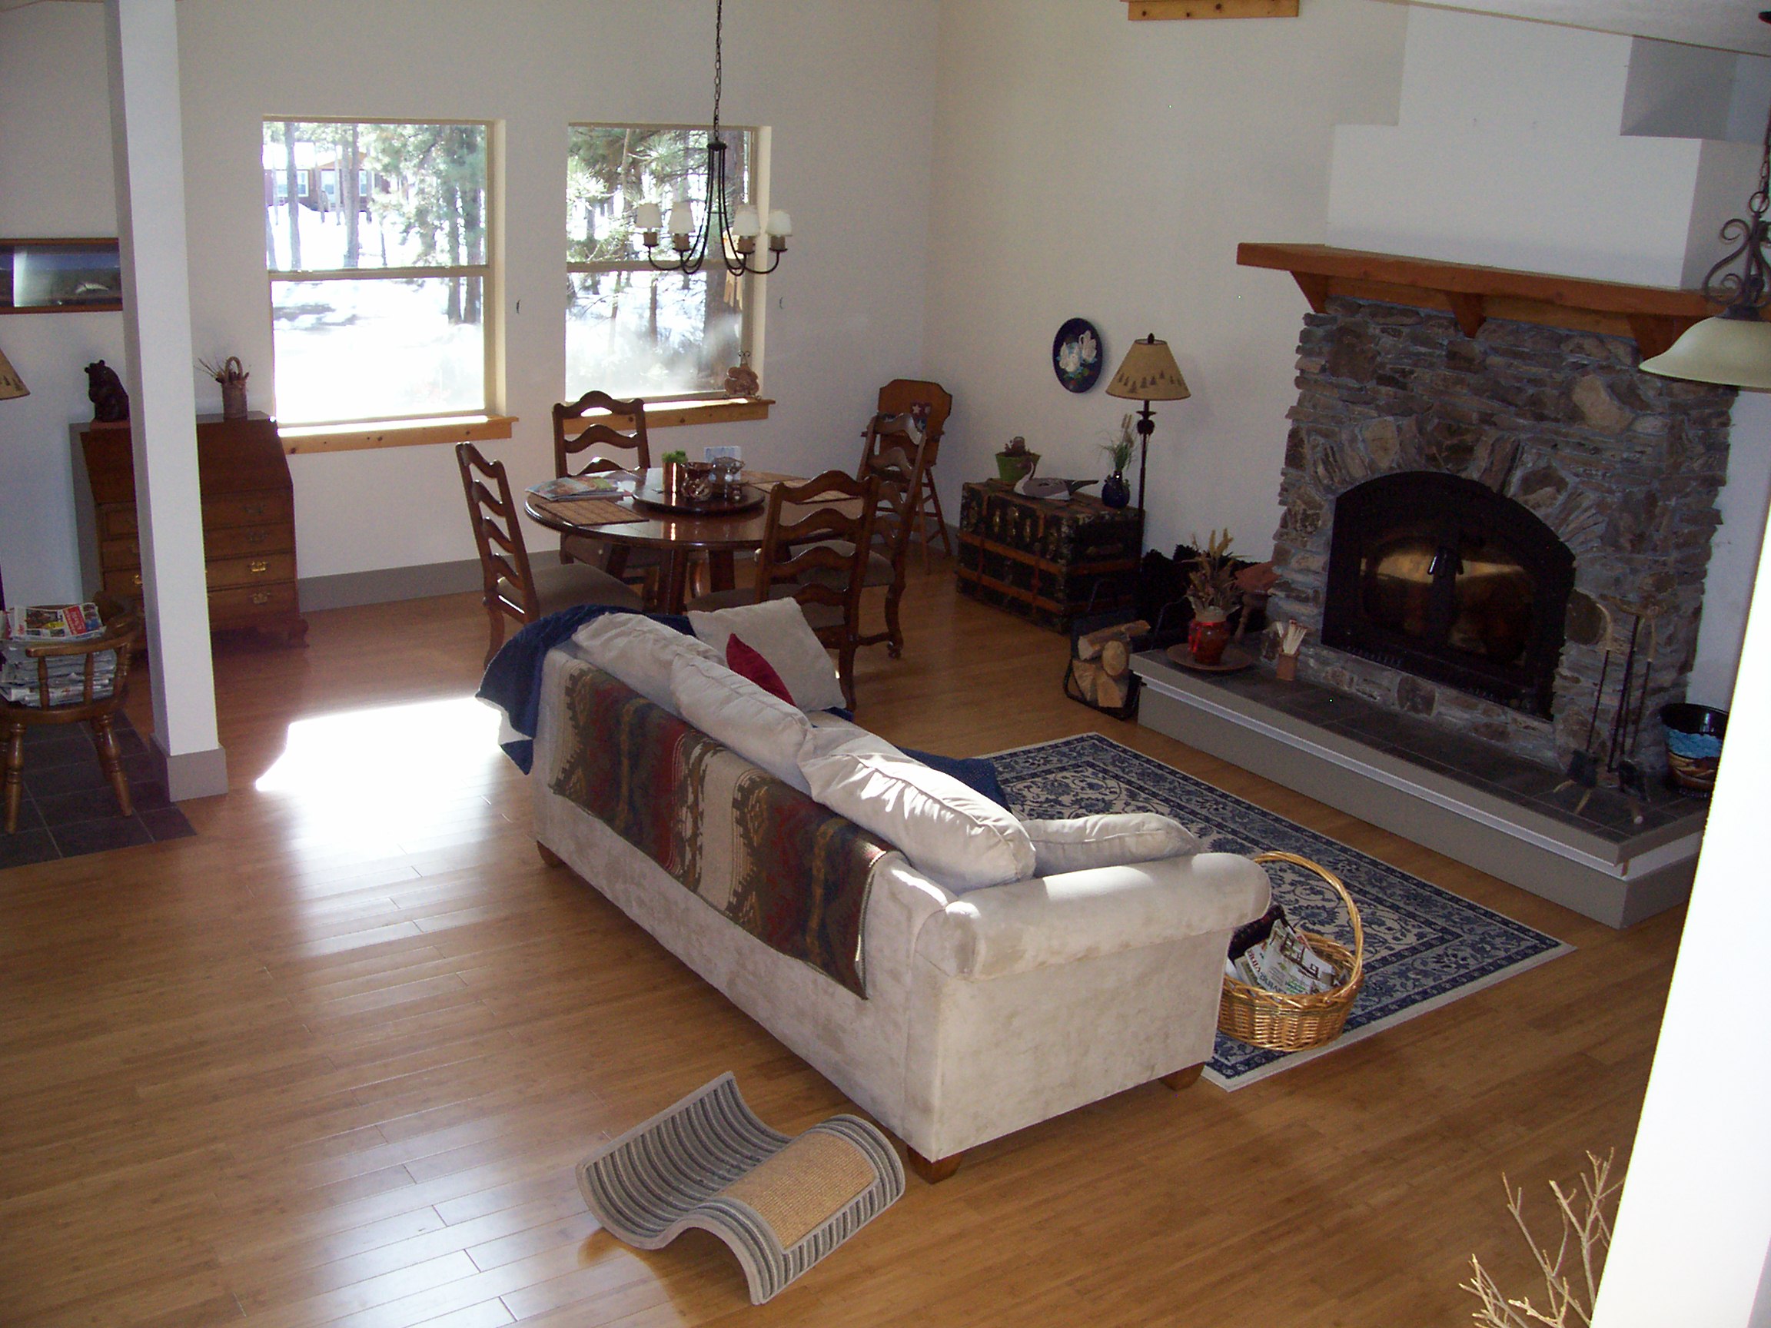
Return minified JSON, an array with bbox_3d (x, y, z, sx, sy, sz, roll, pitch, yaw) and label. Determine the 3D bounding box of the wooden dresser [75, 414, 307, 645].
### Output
[{"bbox_3d":[-3.216,-0.586,8.029,0.884,1.040,0.477,-9,21,-34],"label":"wooden dresser"}]

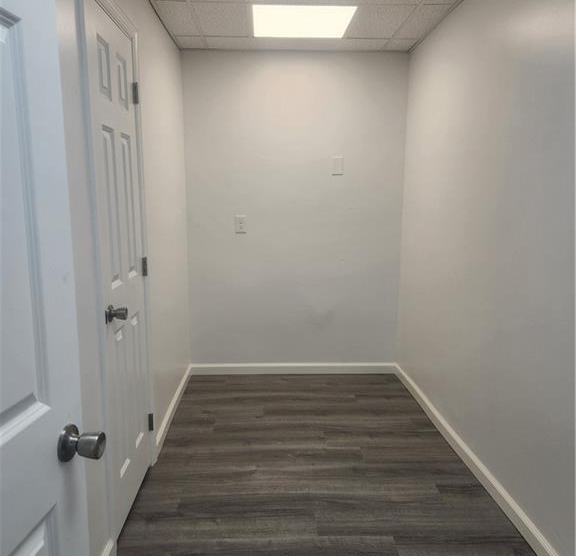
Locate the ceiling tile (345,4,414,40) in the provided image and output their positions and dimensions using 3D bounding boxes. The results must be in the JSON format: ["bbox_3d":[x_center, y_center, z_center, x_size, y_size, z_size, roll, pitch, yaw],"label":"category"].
[{"bbox_3d":[0.538,-1.518,3.035,0.295,0.019,0.600,0,9,-3],"label":"ceiling tile"}]

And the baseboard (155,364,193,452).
[{"bbox_3d":[-0.725,0.804,3.321,0.013,0.086,1.245,0,9,-3],"label":"baseboard"}]

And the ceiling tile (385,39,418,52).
[{"bbox_3d":[0.773,-1.595,3.499,0.202,0.017,0.298,0,9,-3],"label":"ceiling tile"}]

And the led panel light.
[{"bbox_3d":[0.083,-1.523,3.024,0.595,0.025,0.595,0,9,-3],"label":"led panel light"}]

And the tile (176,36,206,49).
[{"bbox_3d":[-0.659,-1.585,3.435,0.183,0.017,0.298,0,9,-3],"label":"tile"}]

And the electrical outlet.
[{"bbox_3d":[-0.348,-0.394,3.776,0.076,0.121,0.008,0,9,-3],"label":"electrical outlet"}]

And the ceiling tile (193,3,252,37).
[{"bbox_3d":[-0.378,-1.511,2.995,0.297,0.019,0.600,0,9,-3],"label":"ceiling tile"}]

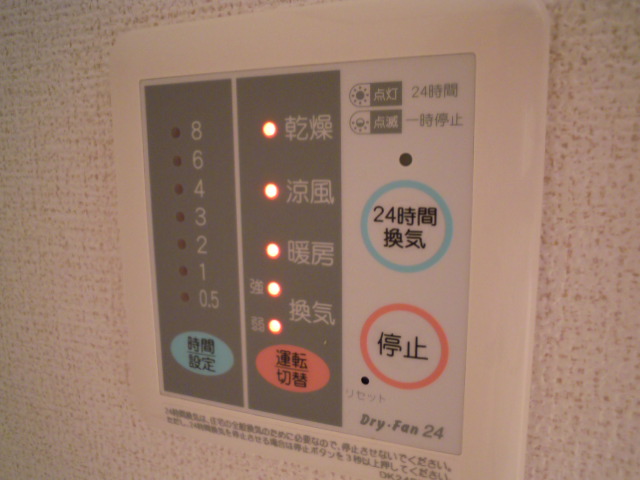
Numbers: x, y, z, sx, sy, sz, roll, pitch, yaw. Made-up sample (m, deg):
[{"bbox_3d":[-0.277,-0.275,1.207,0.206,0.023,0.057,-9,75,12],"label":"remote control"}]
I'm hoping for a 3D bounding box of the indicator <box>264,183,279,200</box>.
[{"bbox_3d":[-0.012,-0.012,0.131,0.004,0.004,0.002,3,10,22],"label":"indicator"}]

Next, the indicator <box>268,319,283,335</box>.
[{"bbox_3d":[-0.012,0.023,0.137,0.004,0.004,0.002,3,10,22],"label":"indicator"}]

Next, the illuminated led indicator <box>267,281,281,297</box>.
[{"bbox_3d":[-0.012,0.013,0.135,0.004,0.004,0.002,3,10,22],"label":"illuminated led indicator"}]

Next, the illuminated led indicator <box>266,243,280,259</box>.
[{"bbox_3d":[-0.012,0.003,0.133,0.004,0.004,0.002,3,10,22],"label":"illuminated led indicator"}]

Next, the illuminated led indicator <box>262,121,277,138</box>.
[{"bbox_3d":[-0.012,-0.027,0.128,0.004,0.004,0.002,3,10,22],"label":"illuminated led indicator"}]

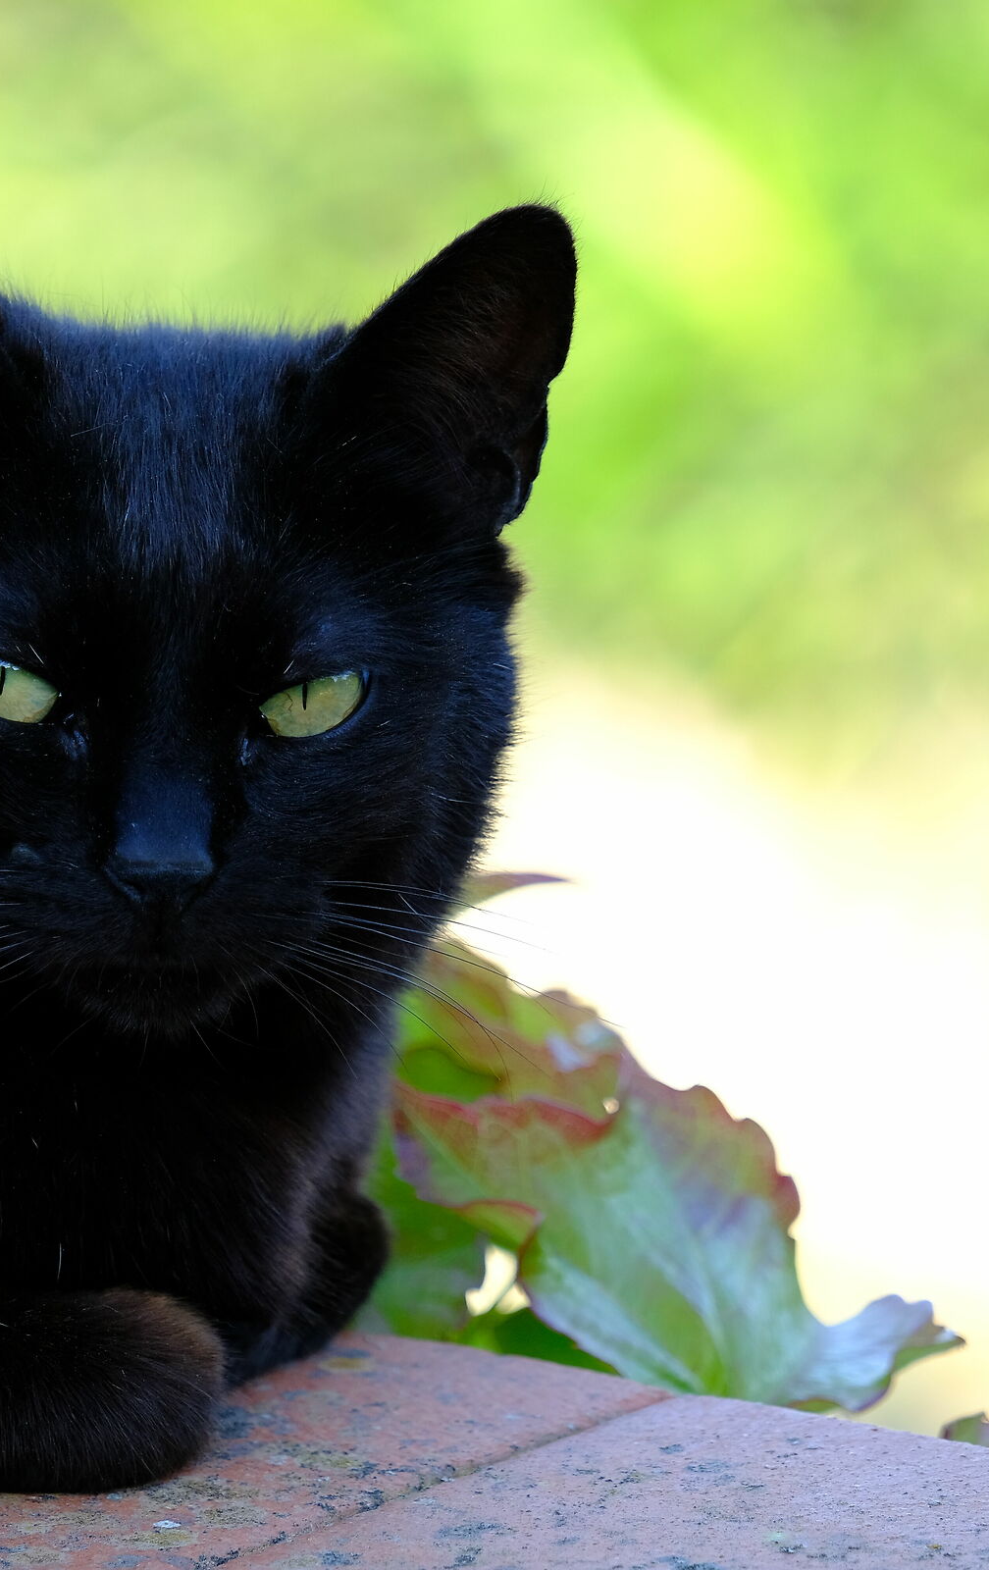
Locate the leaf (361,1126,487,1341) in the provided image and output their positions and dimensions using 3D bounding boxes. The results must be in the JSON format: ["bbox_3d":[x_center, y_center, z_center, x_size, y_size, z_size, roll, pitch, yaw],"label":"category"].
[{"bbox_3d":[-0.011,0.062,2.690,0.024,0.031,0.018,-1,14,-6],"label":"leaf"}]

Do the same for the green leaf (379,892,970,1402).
[{"bbox_3d":[0.024,0.050,2.670,0.075,0.062,0.042,-3,14,-11],"label":"green leaf"}]

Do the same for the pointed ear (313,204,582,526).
[{"bbox_3d":[-0.007,-0.056,2.600,0.035,0.042,0.026,20,9,-18],"label":"pointed ear"}]

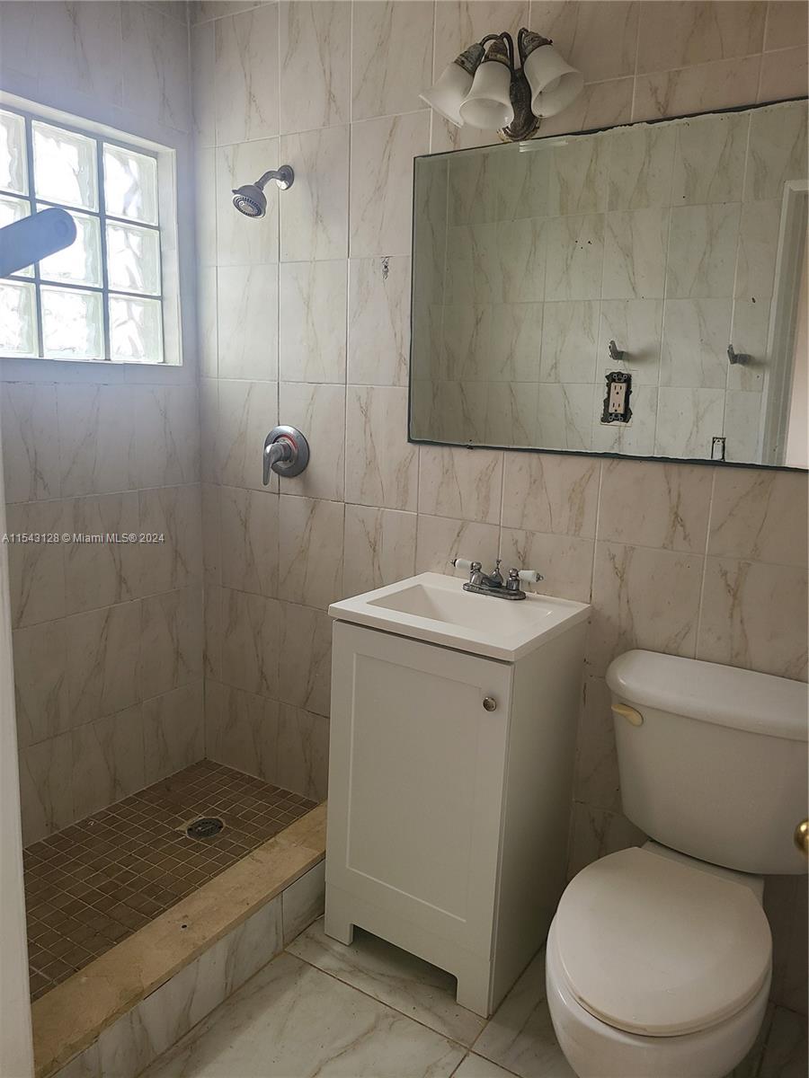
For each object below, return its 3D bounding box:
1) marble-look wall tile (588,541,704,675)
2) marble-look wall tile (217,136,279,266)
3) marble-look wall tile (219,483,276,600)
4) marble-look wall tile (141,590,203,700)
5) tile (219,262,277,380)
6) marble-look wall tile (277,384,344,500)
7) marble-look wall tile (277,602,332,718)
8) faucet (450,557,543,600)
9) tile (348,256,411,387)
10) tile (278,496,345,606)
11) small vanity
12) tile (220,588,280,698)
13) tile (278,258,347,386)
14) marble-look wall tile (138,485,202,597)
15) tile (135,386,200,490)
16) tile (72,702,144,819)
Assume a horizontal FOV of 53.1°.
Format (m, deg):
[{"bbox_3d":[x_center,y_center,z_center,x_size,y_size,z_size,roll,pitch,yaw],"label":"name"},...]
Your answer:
[{"bbox_3d":[0.550,0.180,1.865,0.247,0.331,0.012,9,13,33],"label":"marble-look wall tile"},{"bbox_3d":[-0.452,-0.973,2.351,0.248,0.333,0.010,9,14,33],"label":"marble-look wall tile"},{"bbox_3d":[-0.490,0.012,2.569,0.250,0.336,0.010,9,14,32],"label":"marble-look wall tile"},{"bbox_3d":[-0.748,0.327,2.613,0.012,0.331,0.250,9,13,33],"label":"marble-look wall tile"},{"bbox_3d":[-0.461,-0.642,2.408,0.247,0.331,0.012,9,13,33],"label":"tile"},{"bbox_3d":[-0.266,-0.282,2.348,0.248,0.333,0.010,9,14,33],"label":"marble-look wall tile"},{"bbox_3d":[-0.287,0.371,2.469,0.247,0.331,0.012,9,13,33],"label":"marble-look wall tile"},{"bbox_3d":[0.212,0.098,1.998,0.256,0.080,0.108,9,14,33],"label":"faucet"},{"bbox_3d":[-0.048,-0.580,2.165,0.250,0.336,0.010,9,14,32],"label":"tile"},{"bbox_3d":[-0.276,0.045,2.403,0.247,0.331,0.012,9,13,33],"label":"tile"},{"bbox_3d":[0.123,0.569,1.965,0.465,0.844,0.430,9,14,33],"label":"small vanity"},{"bbox_3d":[-0.498,0.341,2.623,0.249,0.334,0.009,9,14,33],"label":"tile"},{"bbox_3d":[-0.257,-0.612,2.289,0.249,0.334,0.009,9,14,33],"label":"tile"},{"bbox_3d":[-0.737,0.001,2.548,0.012,0.331,0.250,9,13,33],"label":"marble-look wall tile"},{"bbox_3d":[-0.728,-0.313,2.499,0.010,0.306,0.250,9,14,33],"label":"tile"},{"bbox_3d":[-0.907,0.682,2.503,0.010,0.299,0.258,9,14,32],"label":"tile"}]

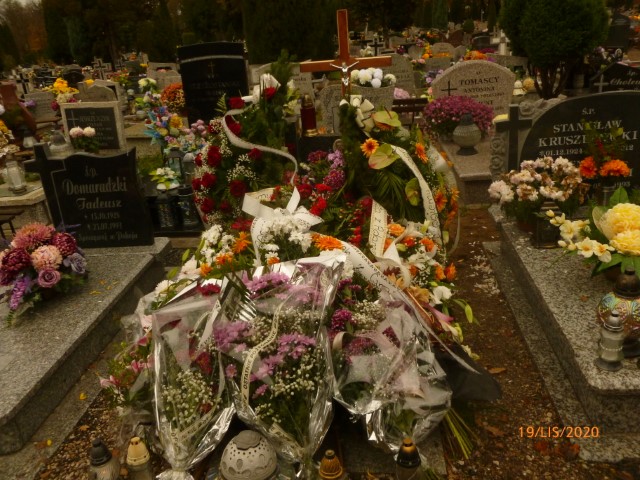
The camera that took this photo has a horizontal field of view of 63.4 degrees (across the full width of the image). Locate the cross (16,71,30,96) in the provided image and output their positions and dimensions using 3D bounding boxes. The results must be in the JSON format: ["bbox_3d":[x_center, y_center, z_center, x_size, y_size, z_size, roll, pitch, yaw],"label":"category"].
[{"bbox_3d":[-5.492,-2.902,9.599,0.250,0.430,0.060,-2,22,8],"label":"cross"}]

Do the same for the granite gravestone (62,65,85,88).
[{"bbox_3d":[-5.755,-3.808,12.379,0.530,0.680,0.120,-3,23,5],"label":"granite gravestone"}]

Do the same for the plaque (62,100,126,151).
[{"bbox_3d":[-2.623,-1.294,6.000,0.607,0.587,0.120,-1,20,7],"label":"plaque"}]

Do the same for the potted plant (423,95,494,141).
[{"bbox_3d":[1.492,-1.308,5.600,0.754,0.512,0.716,-1,20,7],"label":"potted plant"}]

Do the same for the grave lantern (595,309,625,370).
[{"bbox_3d":[1.091,0.364,1.922,0.103,0.226,0.103,-2,22,8],"label":"grave lantern"}]

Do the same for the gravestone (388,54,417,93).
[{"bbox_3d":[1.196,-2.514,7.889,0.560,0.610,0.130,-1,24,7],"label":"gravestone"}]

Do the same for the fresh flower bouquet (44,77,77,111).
[{"bbox_3d":[-3.657,-2.035,7.300,0.478,0.464,0.382,-1,20,7],"label":"fresh flower bouquet"}]

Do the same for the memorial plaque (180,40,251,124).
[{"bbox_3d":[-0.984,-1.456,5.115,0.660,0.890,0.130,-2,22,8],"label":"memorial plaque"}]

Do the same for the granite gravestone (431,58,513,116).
[{"bbox_3d":[1.548,-1.482,5.307,0.819,0.702,0.140,-3,23,5],"label":"granite gravestone"}]

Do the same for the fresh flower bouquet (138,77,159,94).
[{"bbox_3d":[-2.650,-2.387,8.000,0.270,0.250,0.250,-3,23,5],"label":"fresh flower bouquet"}]

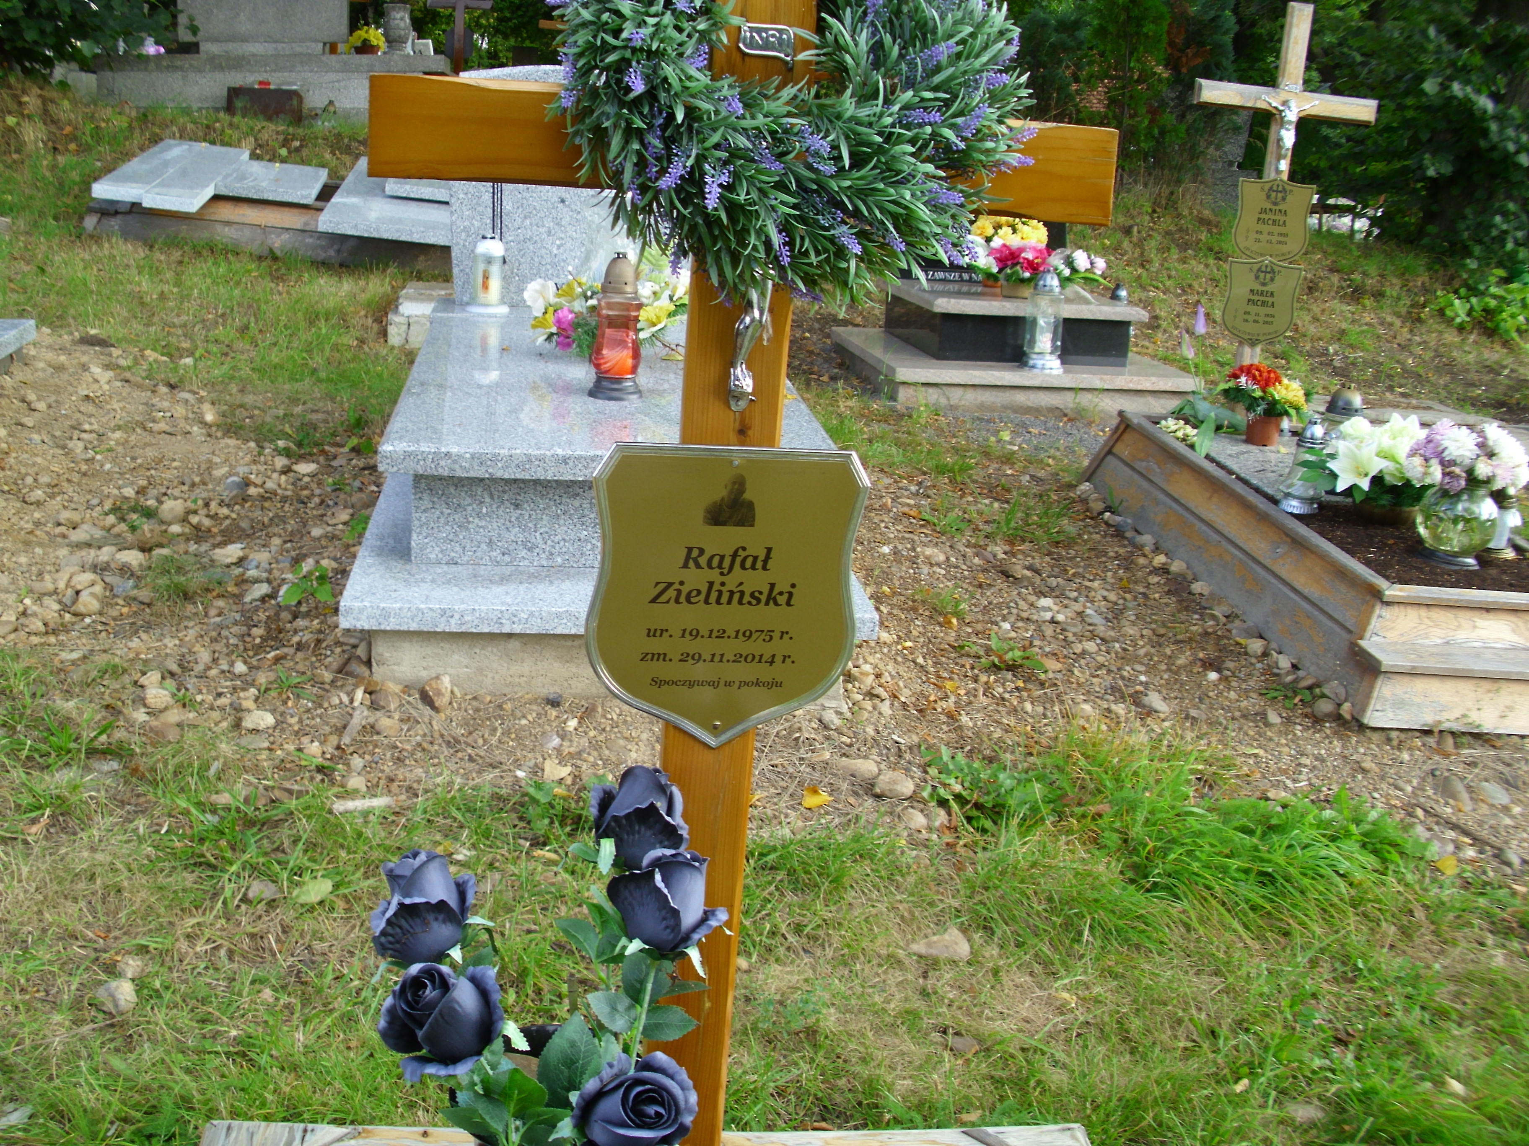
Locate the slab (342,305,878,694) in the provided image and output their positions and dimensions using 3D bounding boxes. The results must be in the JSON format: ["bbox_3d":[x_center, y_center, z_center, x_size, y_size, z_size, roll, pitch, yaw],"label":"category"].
[{"bbox_3d":[-0.419,-0.288,3.877,1.020,0.464,2.040,1,18,-9],"label":"slab"}]

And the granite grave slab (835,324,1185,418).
[{"bbox_3d":[0.945,-0.787,5.999,1.188,0.138,0.859,0,18,-13],"label":"granite grave slab"}]

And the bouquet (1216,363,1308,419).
[{"bbox_3d":[1.536,-0.559,4.772,0.260,0.145,0.230,1,18,-9],"label":"bouquet"}]

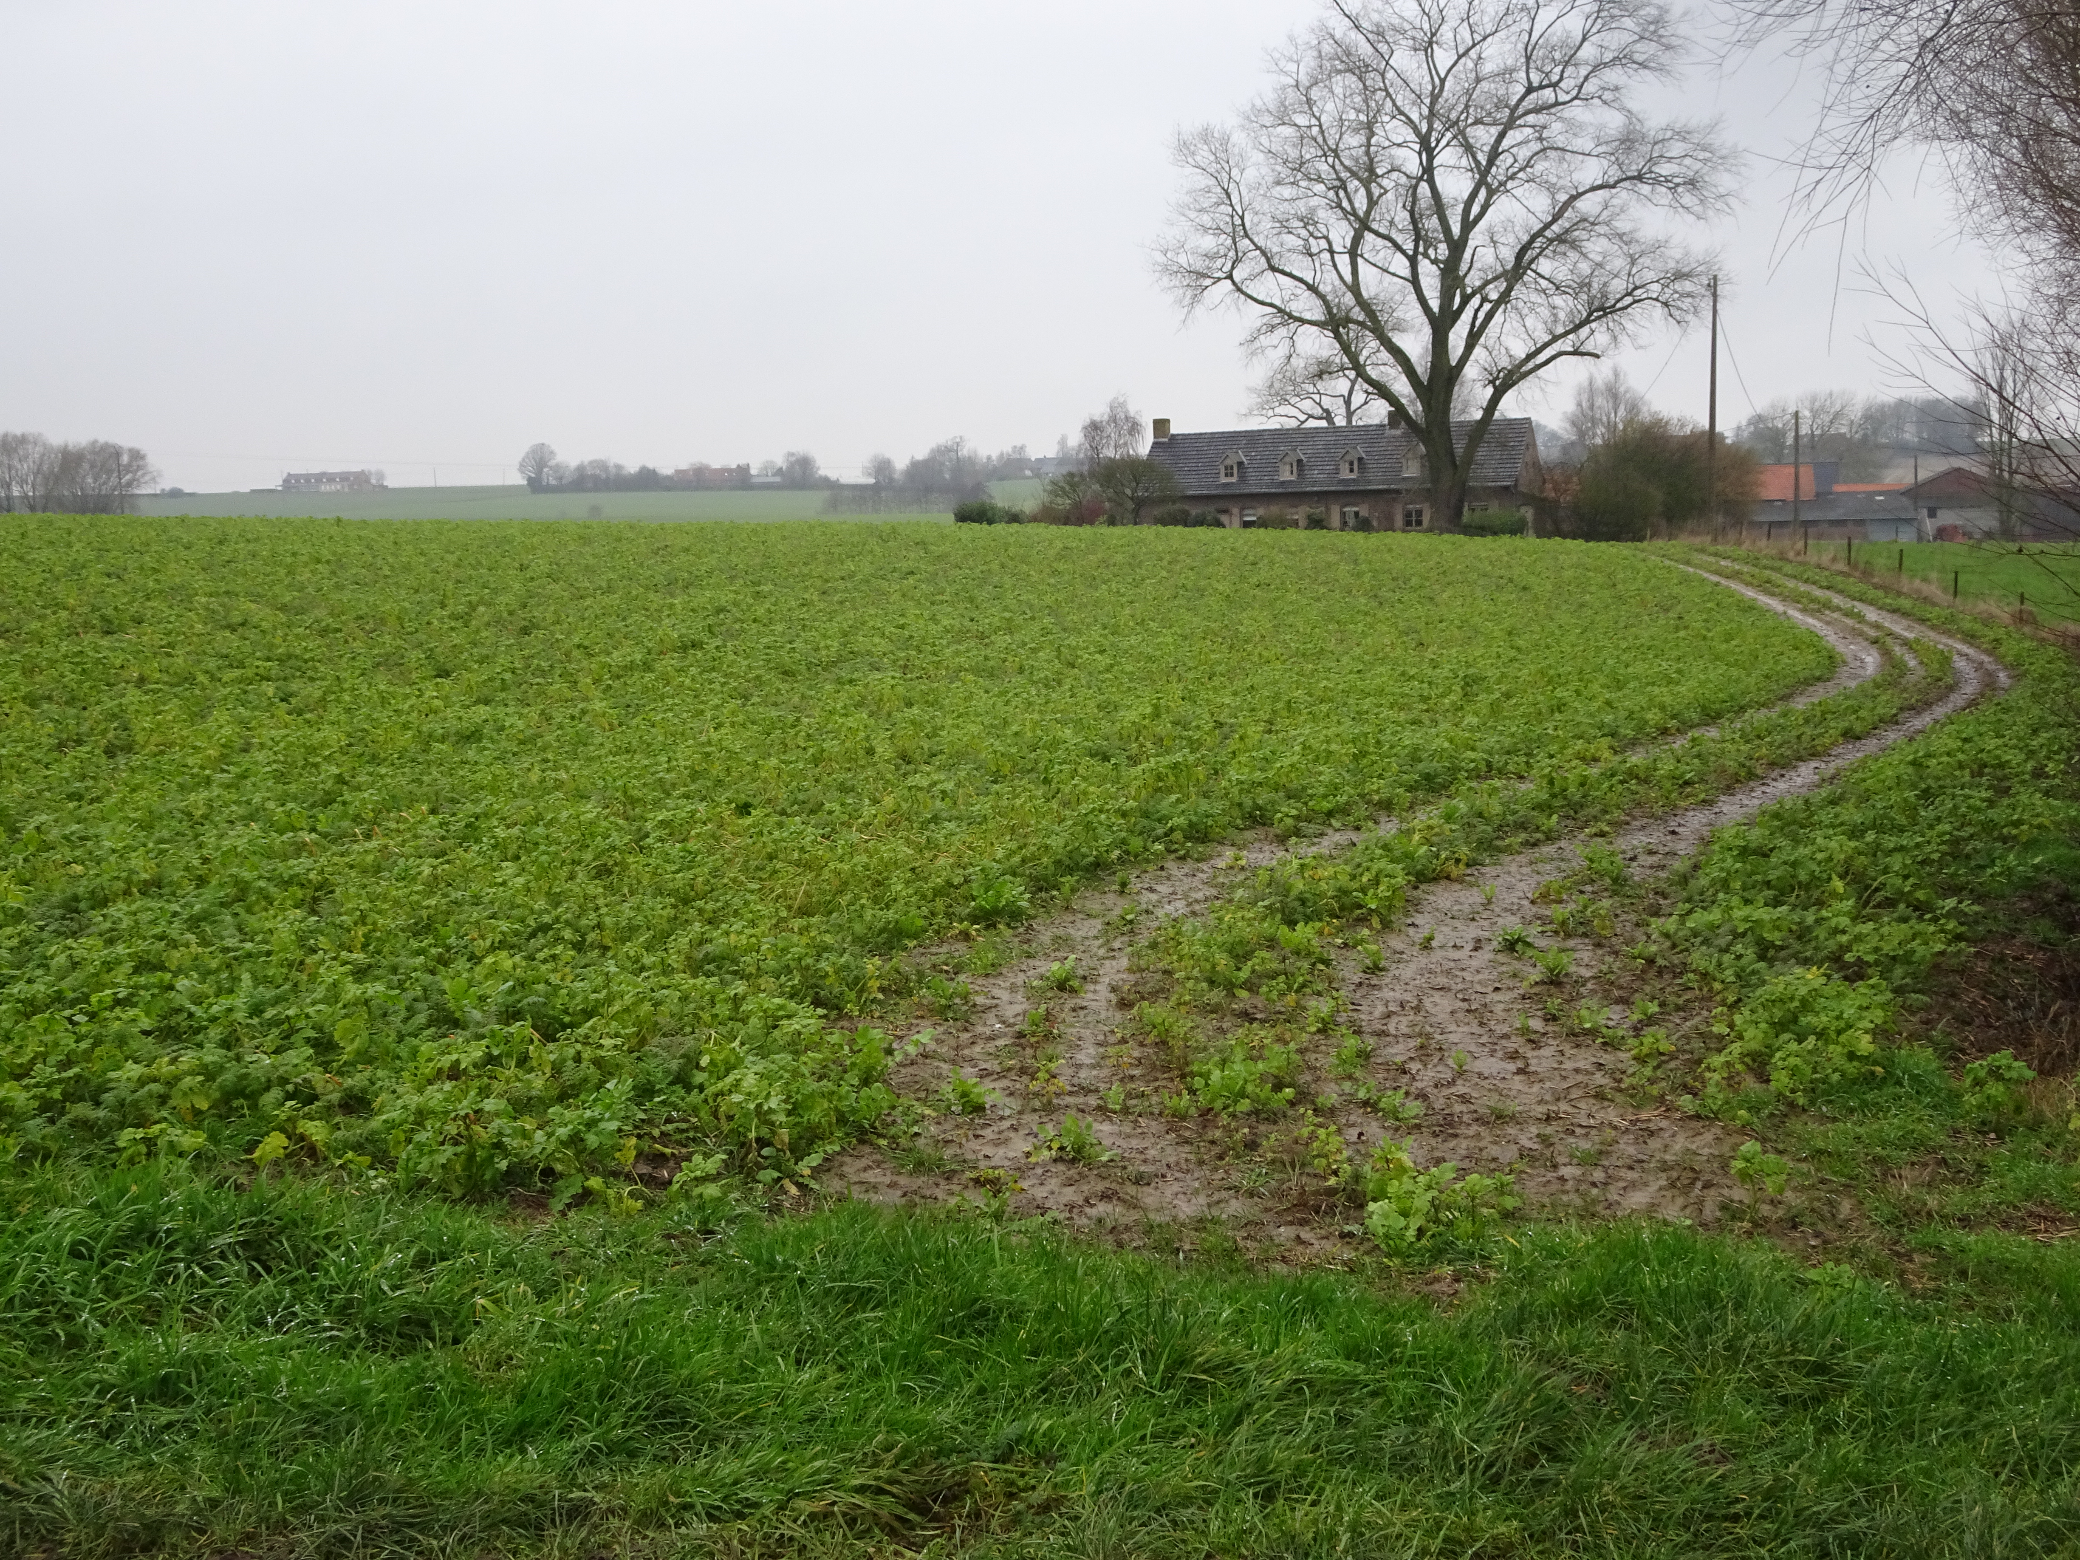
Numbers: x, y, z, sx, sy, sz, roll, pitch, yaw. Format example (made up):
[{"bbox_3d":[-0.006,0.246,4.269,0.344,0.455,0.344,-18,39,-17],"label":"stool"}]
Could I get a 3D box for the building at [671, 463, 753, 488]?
[{"bbox_3d":[-104.180,-96.787,650.000,25.000,7.900,8.500,-3,8,-7],"label":"building"}]

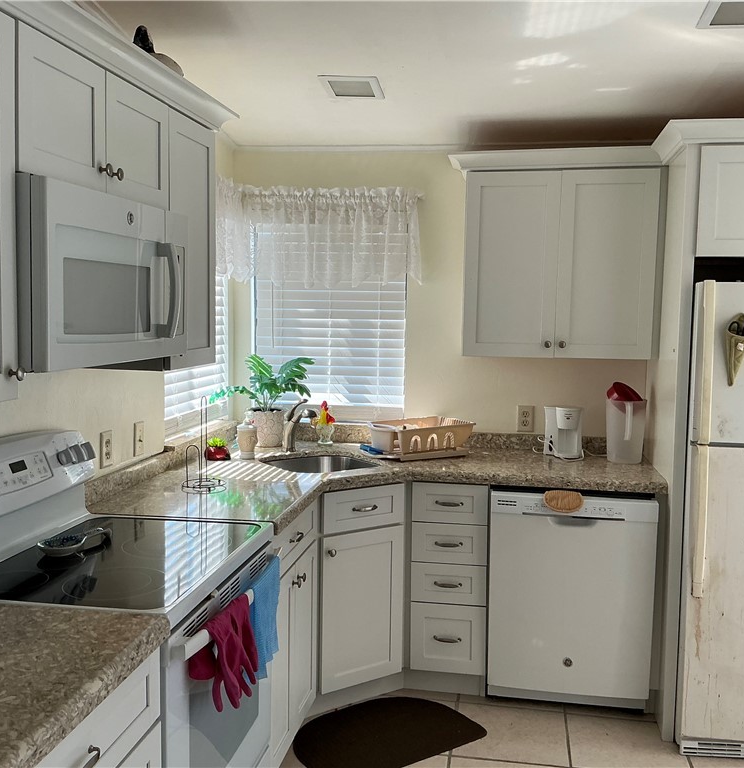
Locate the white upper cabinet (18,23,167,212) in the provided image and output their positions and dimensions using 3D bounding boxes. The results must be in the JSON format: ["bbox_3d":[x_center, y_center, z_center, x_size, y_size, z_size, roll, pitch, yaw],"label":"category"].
[{"bbox_3d":[-0.798,-0.614,2.042,0.309,0.299,0.741,2,5,10],"label":"white upper cabinet"}]

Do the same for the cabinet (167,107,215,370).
[{"bbox_3d":[-0.704,-0.435,2.602,0.309,0.755,0.359,2,5,10],"label":"cabinet"}]

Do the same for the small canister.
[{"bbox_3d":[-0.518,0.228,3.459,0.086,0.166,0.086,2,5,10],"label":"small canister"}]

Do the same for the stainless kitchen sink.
[{"bbox_3d":[-0.216,0.422,3.390,0.405,0.180,0.360,-3,7,-35],"label":"stainless kitchen sink"}]

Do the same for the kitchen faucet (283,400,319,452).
[{"bbox_3d":[-0.304,0.185,3.553,0.060,0.240,0.270,-3,7,-35],"label":"kitchen faucet"}]

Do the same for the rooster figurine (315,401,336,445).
[{"bbox_3d":[-0.214,0.182,3.818,0.105,0.200,0.075,0,5,-6],"label":"rooster figurine"}]

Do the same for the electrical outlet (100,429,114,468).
[{"bbox_3d":[-0.883,0.218,2.754,0.009,0.117,0.073,2,5,10],"label":"electrical outlet"}]

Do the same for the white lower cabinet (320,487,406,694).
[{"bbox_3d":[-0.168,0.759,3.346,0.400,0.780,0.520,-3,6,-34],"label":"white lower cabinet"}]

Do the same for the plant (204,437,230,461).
[{"bbox_3d":[-0.641,0.263,3.459,0.098,0.092,0.090,2,5,10],"label":"plant"}]

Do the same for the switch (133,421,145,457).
[{"bbox_3d":[-0.820,0.195,2.913,0.012,0.117,0.072,2,5,10],"label":"switch"}]

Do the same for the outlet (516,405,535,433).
[{"bbox_3d":[0.693,0.158,3.729,0.073,0.118,0.009,2,5,10],"label":"outlet"}]

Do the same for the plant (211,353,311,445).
[{"bbox_3d":[-0.495,0.075,3.747,0.450,0.420,0.360,2,5,10],"label":"plant"}]

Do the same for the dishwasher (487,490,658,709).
[{"bbox_3d":[0.814,0.809,3.471,0.605,0.824,0.600,2,5,10],"label":"dishwasher"}]

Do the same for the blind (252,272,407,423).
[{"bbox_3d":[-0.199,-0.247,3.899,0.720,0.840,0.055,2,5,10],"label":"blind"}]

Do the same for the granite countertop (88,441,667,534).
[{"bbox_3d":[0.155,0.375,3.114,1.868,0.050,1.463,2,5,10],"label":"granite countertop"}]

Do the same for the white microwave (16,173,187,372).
[{"bbox_3d":[-0.775,-0.266,2.132,0.410,0.420,0.750,2,5,10],"label":"white microwave"}]

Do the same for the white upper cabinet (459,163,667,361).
[{"bbox_3d":[0.789,-0.496,3.500,0.769,0.753,0.324,2,5,10],"label":"white upper cabinet"}]

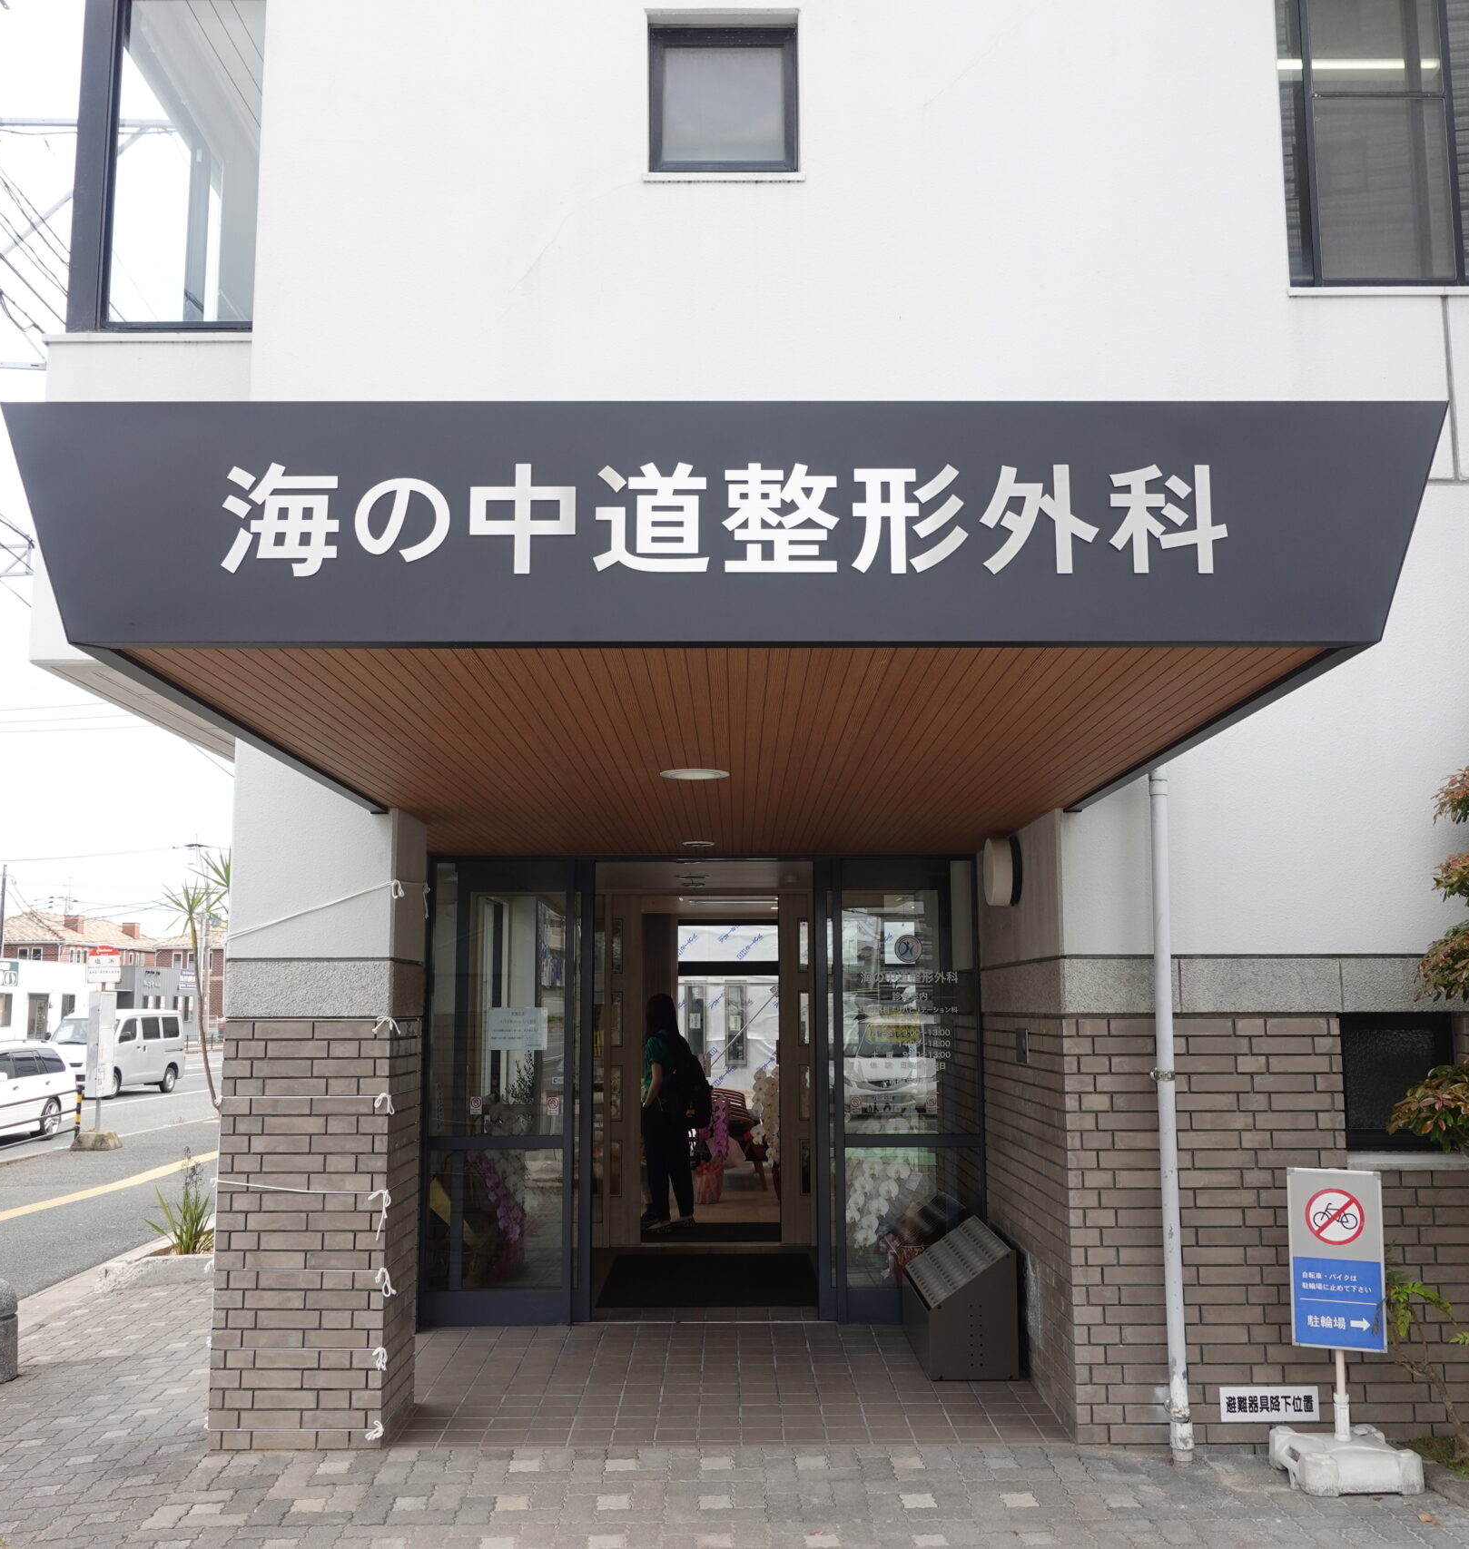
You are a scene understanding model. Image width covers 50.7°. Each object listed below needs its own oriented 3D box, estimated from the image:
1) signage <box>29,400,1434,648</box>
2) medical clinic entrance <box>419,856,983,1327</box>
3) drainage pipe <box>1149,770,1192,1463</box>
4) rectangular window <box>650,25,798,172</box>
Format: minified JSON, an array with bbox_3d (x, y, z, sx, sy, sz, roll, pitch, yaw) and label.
[{"bbox_3d":[-0.015,-0.513,3.258,3.030,0.520,0.130,0,-8,0],"label":"signage"},{"bbox_3d":[-0.173,1.627,8.100,2.950,2.400,0.220,0,-8,0],"label":"medical clinic entrance"},{"bbox_3d":[1.638,1.212,5.839,0.080,2.620,0.090,0,-8,0],"label":"drainage pipe"},{"bbox_3d":[-0.046,-2.865,6.582,0.640,0.680,0.100,0,-8,0],"label":"rectangular window"}]

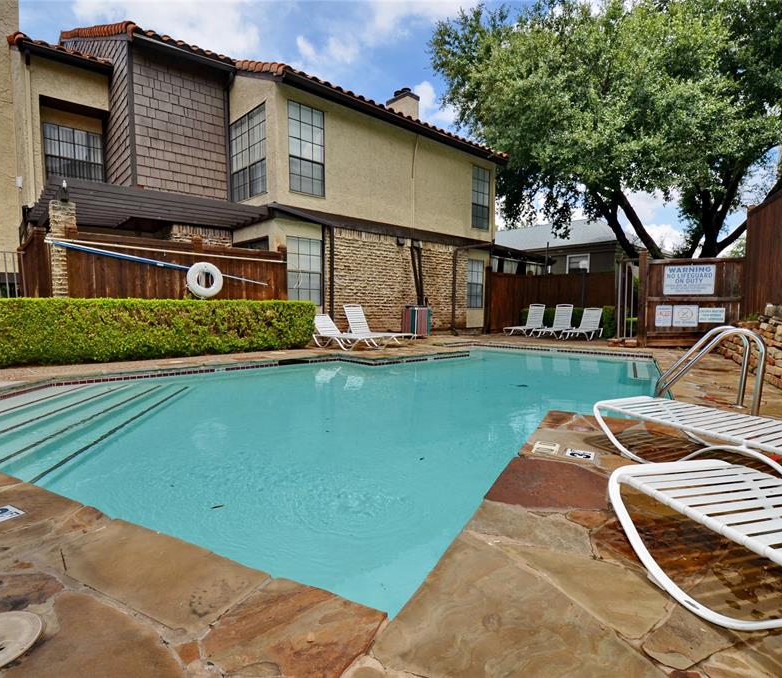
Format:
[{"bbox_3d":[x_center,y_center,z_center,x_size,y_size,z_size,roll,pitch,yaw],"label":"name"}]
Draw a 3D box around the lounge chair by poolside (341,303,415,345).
[{"bbox_3d":[-0.333,-0.308,9.983,0.610,0.950,1.779,-4,6,-42],"label":"lounge chair by poolside"}]

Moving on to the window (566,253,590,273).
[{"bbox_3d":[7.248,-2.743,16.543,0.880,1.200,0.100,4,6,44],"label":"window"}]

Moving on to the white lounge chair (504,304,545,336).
[{"bbox_3d":[4.296,-0.581,13.546,0.610,0.984,1.754,4,6,43],"label":"white lounge chair"}]

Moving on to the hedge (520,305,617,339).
[{"bbox_3d":[5.957,-0.605,14.257,3.182,0.930,0.660,4,6,45],"label":"hedge"}]

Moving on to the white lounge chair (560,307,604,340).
[{"bbox_3d":[5.570,-0.434,12.312,0.610,0.868,1.899,4,6,43],"label":"white lounge chair"}]

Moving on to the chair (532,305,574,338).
[{"bbox_3d":[4.889,-0.521,12.755,0.610,0.977,1.754,4,6,43],"label":"chair"}]

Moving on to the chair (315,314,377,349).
[{"bbox_3d":[-1.090,-0.166,9.576,0.610,0.723,2.033,-4,6,-42],"label":"chair"}]

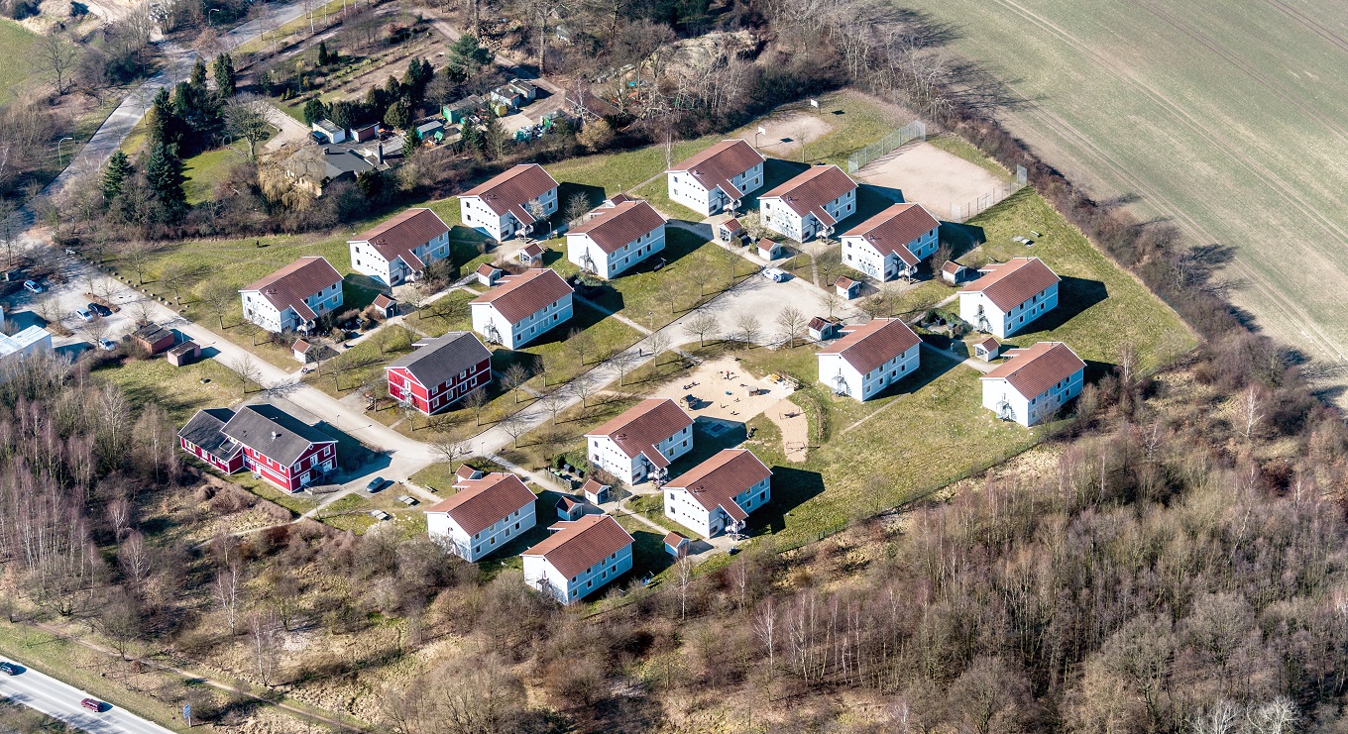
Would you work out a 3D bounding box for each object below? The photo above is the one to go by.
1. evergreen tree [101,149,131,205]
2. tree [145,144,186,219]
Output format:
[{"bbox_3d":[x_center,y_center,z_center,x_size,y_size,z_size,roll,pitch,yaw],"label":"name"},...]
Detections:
[{"bbox_3d":[-114.240,-39.050,802.870,5.640,11.990,5.640,-1,33,0],"label":"evergreen tree"},{"bbox_3d":[-109.294,-40.480,838.440,8.353,16.565,8.353,-2,33,0],"label":"tree"}]

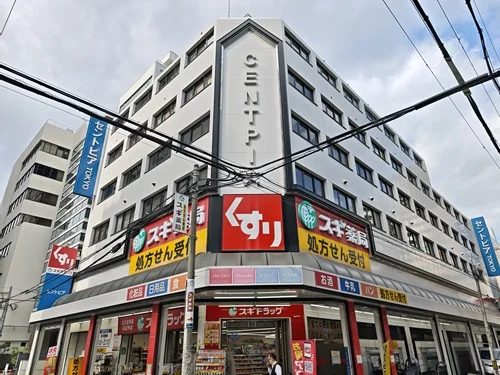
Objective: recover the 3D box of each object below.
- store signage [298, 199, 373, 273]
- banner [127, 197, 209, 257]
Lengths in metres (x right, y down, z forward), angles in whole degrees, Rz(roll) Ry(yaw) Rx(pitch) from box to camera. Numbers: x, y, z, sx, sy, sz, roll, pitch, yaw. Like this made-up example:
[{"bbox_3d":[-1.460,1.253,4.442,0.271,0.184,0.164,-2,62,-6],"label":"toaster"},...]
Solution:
[{"bbox_3d":[3.865,2.267,14.495,0.200,2.243,5.801,-24,-35,39],"label":"store signage"},{"bbox_3d":[-3.709,1.869,14.612,5.872,1.249,0.200,-24,-34,38],"label":"banner"}]

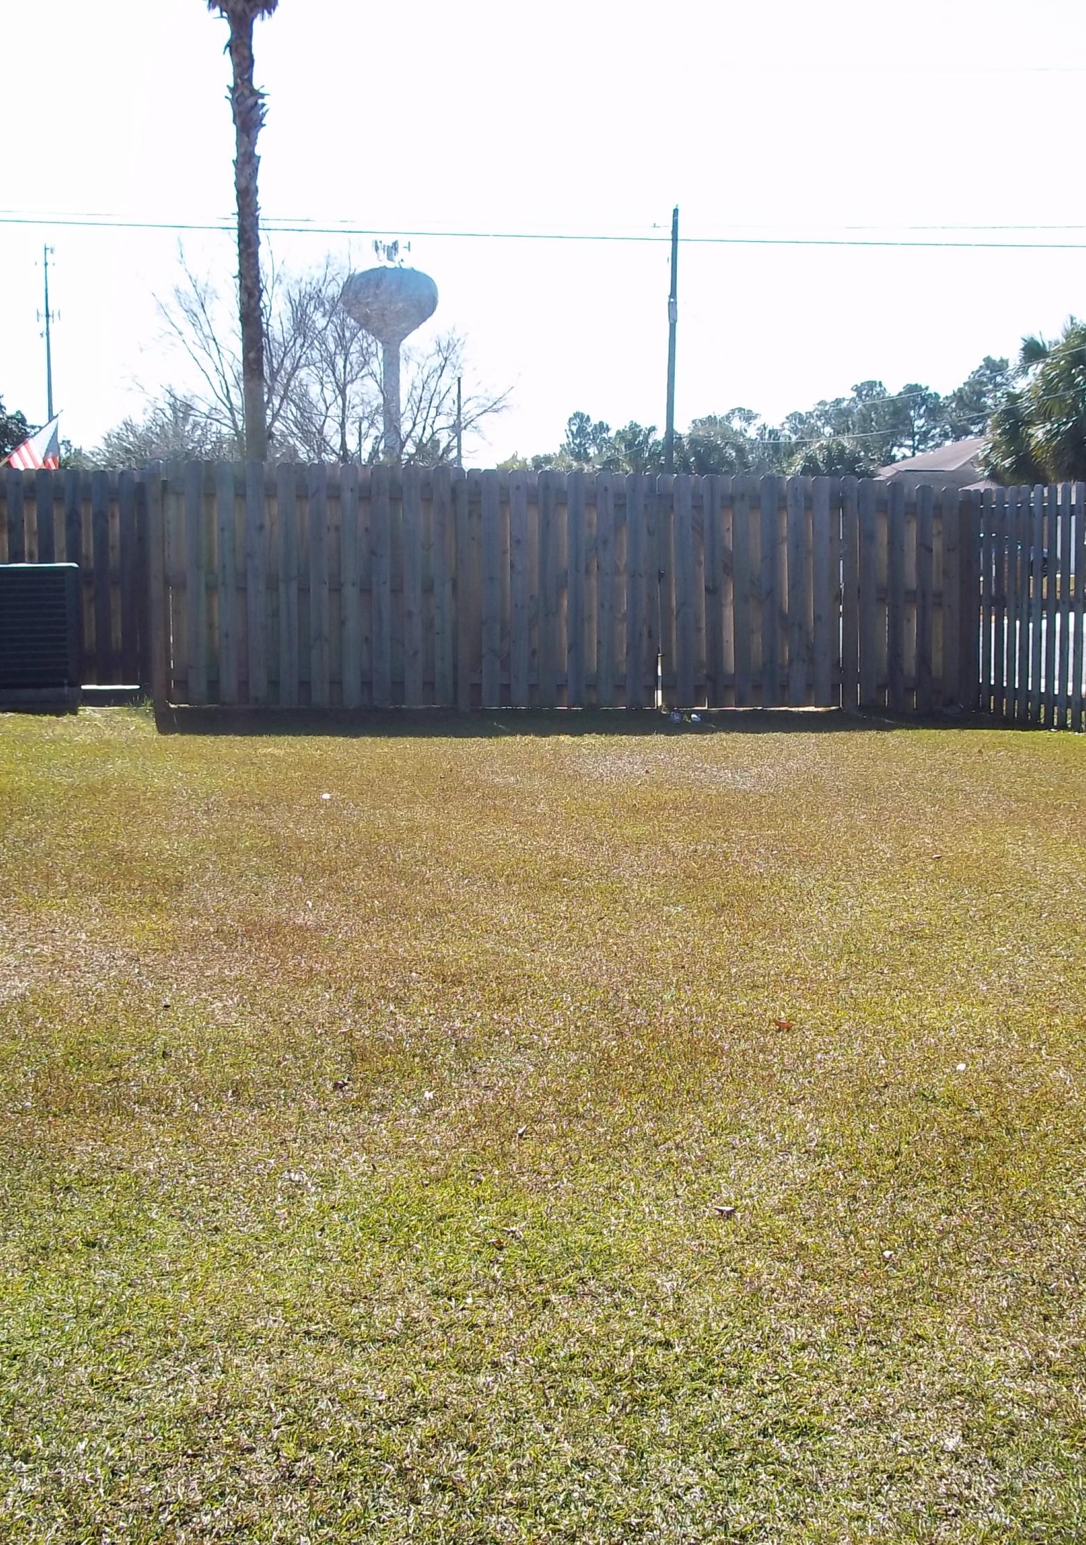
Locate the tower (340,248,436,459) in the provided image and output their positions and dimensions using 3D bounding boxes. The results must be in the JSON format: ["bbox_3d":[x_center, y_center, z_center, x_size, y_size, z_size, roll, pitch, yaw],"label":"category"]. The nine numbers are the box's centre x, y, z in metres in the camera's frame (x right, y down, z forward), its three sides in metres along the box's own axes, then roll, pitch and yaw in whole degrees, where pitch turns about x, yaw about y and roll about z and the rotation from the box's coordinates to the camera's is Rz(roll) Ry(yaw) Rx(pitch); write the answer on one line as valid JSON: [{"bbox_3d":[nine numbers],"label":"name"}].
[{"bbox_3d":[-24.606,-59.045,342.547,15.452,49.975,15.452,0,6,0],"label":"tower"}]

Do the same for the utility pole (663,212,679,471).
[{"bbox_3d":[3.823,-10.785,62.572,0.270,11.230,0.270,0,6,0],"label":"utility pole"}]

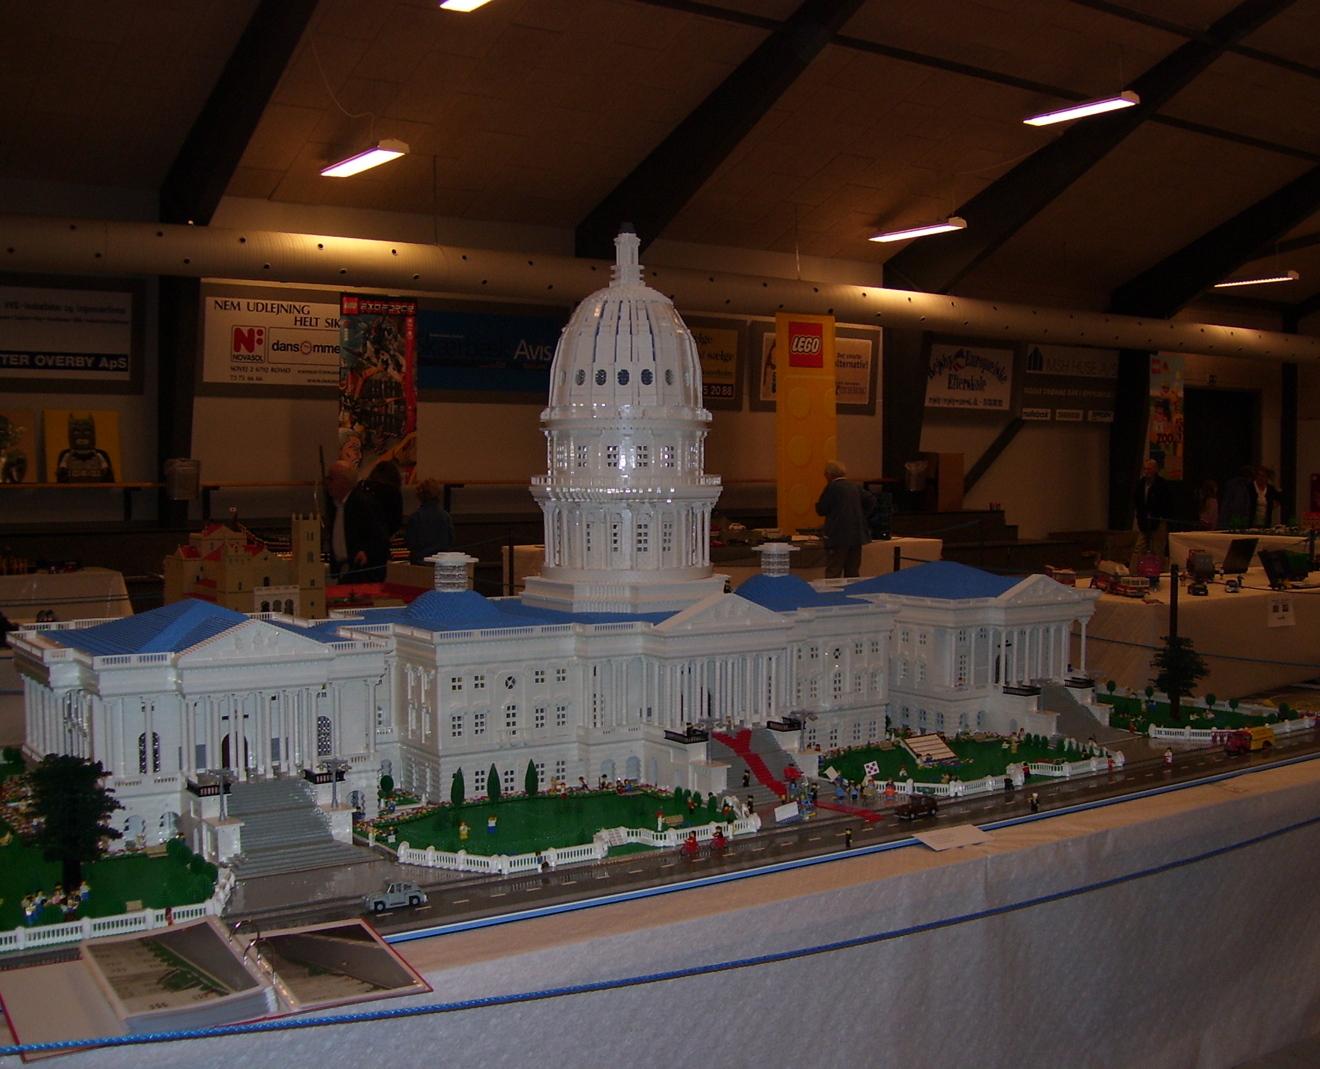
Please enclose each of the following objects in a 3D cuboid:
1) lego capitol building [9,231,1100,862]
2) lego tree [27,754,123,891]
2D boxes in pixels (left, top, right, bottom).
[{"bbox_3d":[-0.024,-0.111,4.241,3.310,1.531,1.170,-2,3,-33],"label":"lego capitol building"},{"bbox_3d":[-1.160,0.572,2.942,0.182,0.277,0.182,-2,3,-33],"label":"lego tree"}]

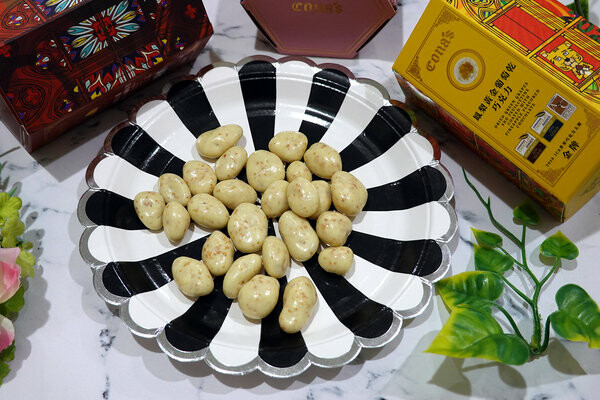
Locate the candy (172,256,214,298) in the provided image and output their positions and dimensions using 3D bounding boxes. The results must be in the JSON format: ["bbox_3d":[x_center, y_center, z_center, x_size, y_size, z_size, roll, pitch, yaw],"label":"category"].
[{"bbox_3d":[-0.056,0.040,0.348,0.018,0.017,0.026,-38,65,-22],"label":"candy"}]

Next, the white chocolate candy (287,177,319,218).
[{"bbox_3d":[0.002,-0.002,0.413,0.019,0.018,0.028,-15,58,-11],"label":"white chocolate candy"}]

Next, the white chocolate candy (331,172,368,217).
[{"bbox_3d":[0.029,-0.004,0.394,0.020,0.019,0.031,-15,59,-10],"label":"white chocolate candy"}]

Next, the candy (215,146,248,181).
[{"bbox_3d":[-0.045,-0.024,0.436,0.017,0.016,0.029,25,60,15],"label":"candy"}]

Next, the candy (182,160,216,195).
[{"bbox_3d":[-0.060,-0.014,0.402,0.019,0.018,0.024,-26,62,-16],"label":"candy"}]

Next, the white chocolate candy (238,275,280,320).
[{"bbox_3d":[-0.023,0.055,0.382,0.023,0.021,0.027,24,60,14],"label":"white chocolate candy"}]

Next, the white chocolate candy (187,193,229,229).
[{"bbox_3d":[-0.053,0.007,0.389,0.027,0.018,0.019,31,62,17],"label":"white chocolate candy"}]

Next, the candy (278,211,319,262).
[{"bbox_3d":[-0.001,0.020,0.378,0.020,0.019,0.034,-19,60,-13],"label":"candy"}]

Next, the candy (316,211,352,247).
[{"bbox_3d":[0.021,0.017,0.408,0.022,0.019,0.023,-25,61,-16],"label":"candy"}]

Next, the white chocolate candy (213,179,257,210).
[{"bbox_3d":[-0.041,-0.004,0.422,0.028,0.017,0.019,12,57,7],"label":"white chocolate candy"}]

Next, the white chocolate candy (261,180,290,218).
[{"bbox_3d":[-0.013,0.000,0.377,0.016,0.014,0.025,15,58,9],"label":"white chocolate candy"}]

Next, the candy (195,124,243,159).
[{"bbox_3d":[-0.048,-0.035,0.398,0.029,0.015,0.016,-26,61,-16],"label":"candy"}]

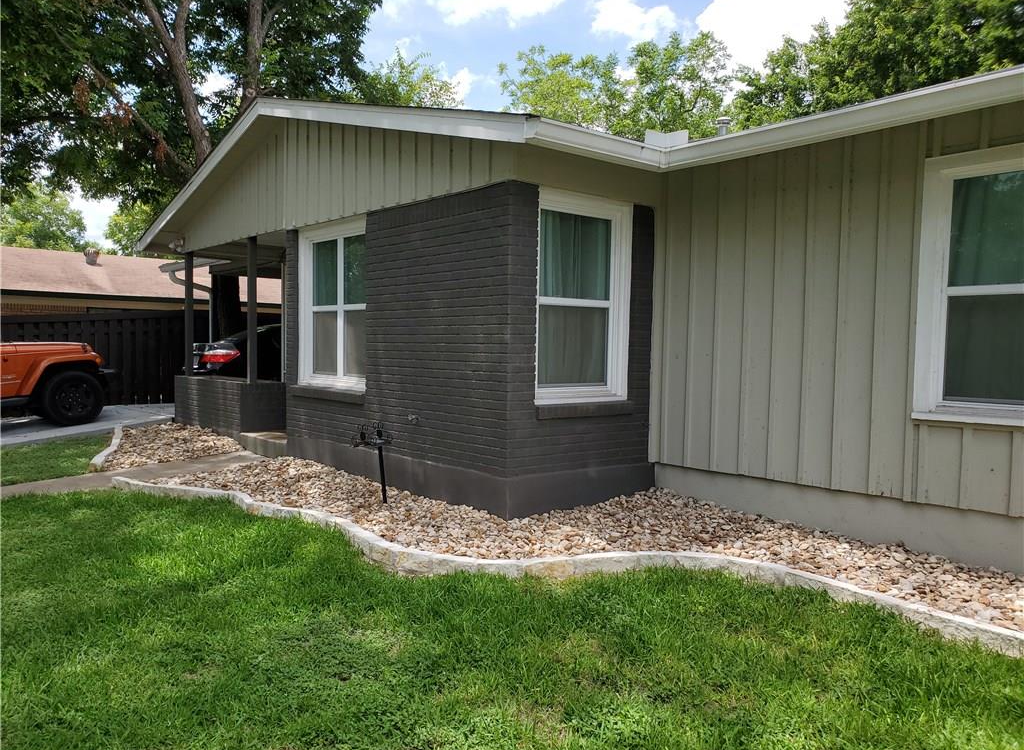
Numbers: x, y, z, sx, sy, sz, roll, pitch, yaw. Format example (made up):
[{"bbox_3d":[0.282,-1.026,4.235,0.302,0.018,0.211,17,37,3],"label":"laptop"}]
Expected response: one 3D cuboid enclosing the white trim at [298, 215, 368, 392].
[{"bbox_3d":[-1.708,-0.679,7.511,0.119,1.635,1.447,0,2,-42],"label":"white trim"}]

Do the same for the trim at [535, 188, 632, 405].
[{"bbox_3d":[0.525,-0.592,6.053,1.110,1.645,0.119,0,2,-42],"label":"trim"}]

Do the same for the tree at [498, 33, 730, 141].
[{"bbox_3d":[2.366,-3.717,18.632,6.300,9.000,6.500,0,2,-42],"label":"tree"}]

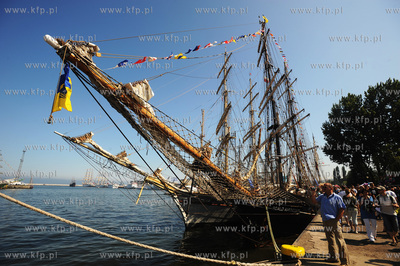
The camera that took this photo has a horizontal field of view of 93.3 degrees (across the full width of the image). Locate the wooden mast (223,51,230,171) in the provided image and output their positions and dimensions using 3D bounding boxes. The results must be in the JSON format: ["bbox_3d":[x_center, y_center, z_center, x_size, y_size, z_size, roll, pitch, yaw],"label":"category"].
[{"bbox_3d":[4.060,-3.229,29.311,0.500,23.220,0.500,-11,-21,35],"label":"wooden mast"}]

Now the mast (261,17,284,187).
[{"bbox_3d":[10.358,-5.379,27.155,0.600,26.000,0.600,-11,-19,35],"label":"mast"}]

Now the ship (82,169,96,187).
[{"bbox_3d":[-284.000,114.998,486.947,12.000,43.000,75.000,14,-21,-41],"label":"ship"}]

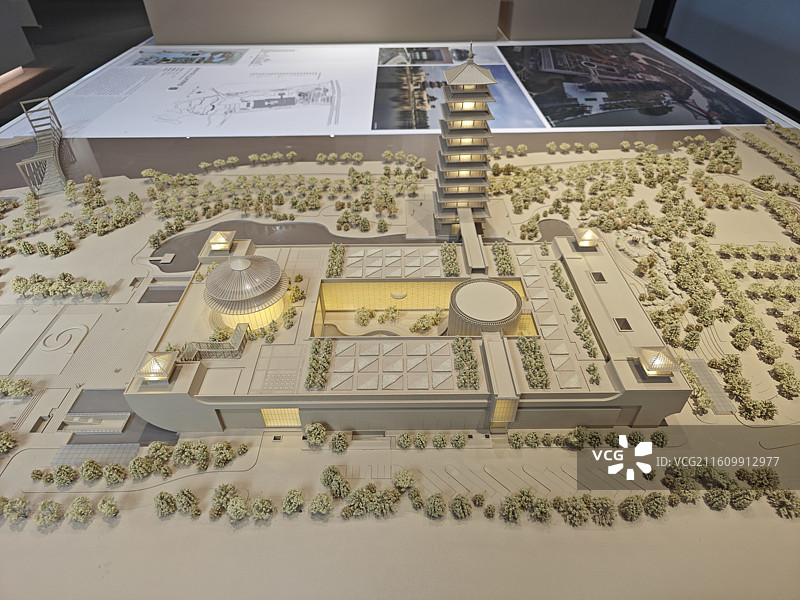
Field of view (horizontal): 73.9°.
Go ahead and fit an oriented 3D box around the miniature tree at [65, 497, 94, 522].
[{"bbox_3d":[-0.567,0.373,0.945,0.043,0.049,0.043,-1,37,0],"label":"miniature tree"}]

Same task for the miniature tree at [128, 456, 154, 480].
[{"bbox_3d":[-0.421,0.275,0.866,0.041,0.043,0.041,-26,44,-30],"label":"miniature tree"}]

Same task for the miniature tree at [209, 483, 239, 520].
[{"bbox_3d":[-0.270,0.308,0.812,0.044,0.054,0.044,-20,41,-24],"label":"miniature tree"}]

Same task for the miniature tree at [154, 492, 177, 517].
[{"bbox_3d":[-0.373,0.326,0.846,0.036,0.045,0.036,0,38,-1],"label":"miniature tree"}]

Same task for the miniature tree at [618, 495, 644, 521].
[{"bbox_3d":[0.351,0.315,0.806,0.038,0.041,0.038,24,44,29],"label":"miniature tree"}]

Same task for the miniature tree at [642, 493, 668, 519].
[{"bbox_3d":[0.406,0.327,0.845,0.037,0.047,0.037,0,38,-1],"label":"miniature tree"}]

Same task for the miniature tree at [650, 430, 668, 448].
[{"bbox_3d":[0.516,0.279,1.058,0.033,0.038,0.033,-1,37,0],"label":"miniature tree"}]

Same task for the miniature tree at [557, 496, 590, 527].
[{"bbox_3d":[0.272,0.332,0.833,0.045,0.052,0.045,0,38,-1],"label":"miniature tree"}]

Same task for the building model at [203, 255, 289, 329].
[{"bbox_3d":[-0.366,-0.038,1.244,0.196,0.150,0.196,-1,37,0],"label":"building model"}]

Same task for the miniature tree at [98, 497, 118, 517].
[{"bbox_3d":[-0.449,0.318,0.818,0.030,0.032,0.030,-31,47,-34],"label":"miniature tree"}]

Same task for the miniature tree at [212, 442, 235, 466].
[{"bbox_3d":[-0.297,0.257,0.888,0.039,0.043,0.039,-18,41,-22],"label":"miniature tree"}]

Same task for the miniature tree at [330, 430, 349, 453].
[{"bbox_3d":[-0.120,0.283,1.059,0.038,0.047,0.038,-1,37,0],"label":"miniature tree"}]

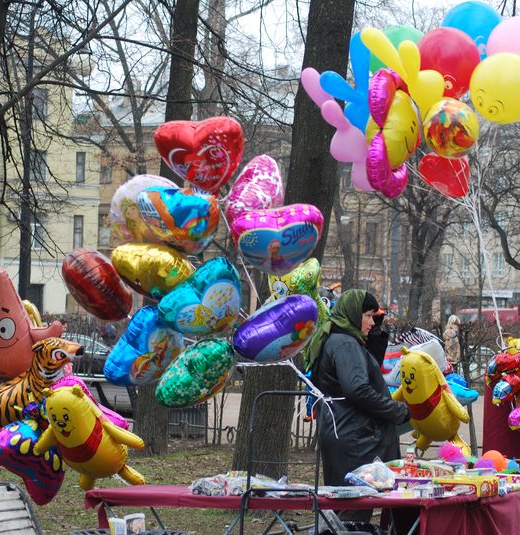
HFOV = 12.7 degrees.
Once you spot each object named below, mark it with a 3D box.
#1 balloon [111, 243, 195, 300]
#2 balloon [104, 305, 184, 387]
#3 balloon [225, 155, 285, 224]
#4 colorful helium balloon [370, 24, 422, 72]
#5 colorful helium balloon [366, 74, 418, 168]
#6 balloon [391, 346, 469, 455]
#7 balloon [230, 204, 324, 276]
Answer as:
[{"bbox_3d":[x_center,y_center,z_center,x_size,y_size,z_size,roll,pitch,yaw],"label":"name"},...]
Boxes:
[{"bbox_3d":[-0.497,0.032,10.700,0.400,0.200,0.360,21,-35,0],"label":"balloon"},{"bbox_3d":[-0.506,0.368,10.600,0.370,0.400,0.200,37,0,-42],"label":"balloon"},{"bbox_3d":[-0.016,-0.345,10.900,0.200,0.390,0.360,44,0,42],"label":"balloon"},{"bbox_3d":[0.668,-1.008,11.100,0.290,0.325,0.290,1,-1,0],"label":"colorful helium balloon"},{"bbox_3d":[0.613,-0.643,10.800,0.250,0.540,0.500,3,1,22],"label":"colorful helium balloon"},{"bbox_3d":[0.805,0.616,10.900,0.400,0.520,0.270,-14,4,38],"label":"balloon"},{"bbox_3d":[0.081,-0.120,10.800,0.430,0.380,0.200,-8,31,-3],"label":"balloon"}]

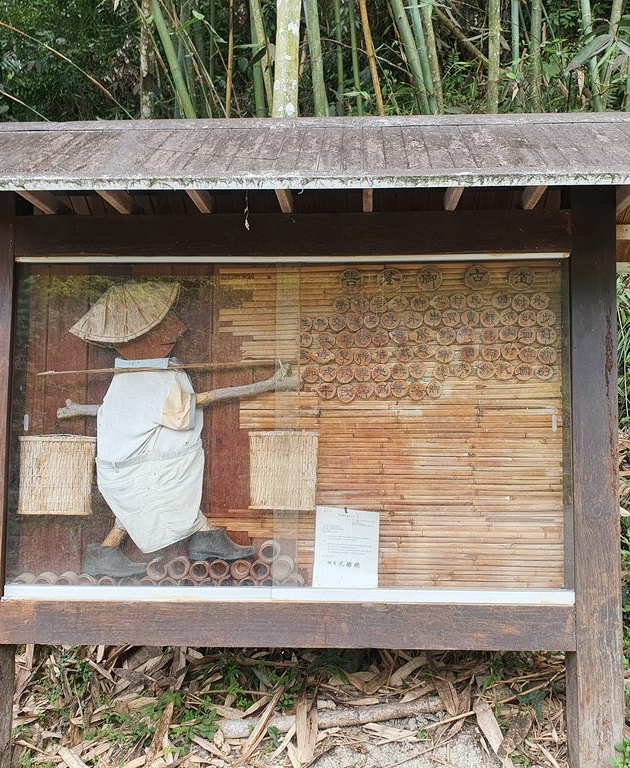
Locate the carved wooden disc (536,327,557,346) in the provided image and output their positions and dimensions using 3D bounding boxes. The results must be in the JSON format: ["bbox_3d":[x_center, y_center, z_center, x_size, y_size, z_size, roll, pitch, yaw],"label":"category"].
[{"bbox_3d":[0.783,-0.162,2.598,0.066,0.063,0.016,0,-4,2],"label":"carved wooden disc"}]

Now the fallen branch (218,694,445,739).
[{"bbox_3d":[0.077,1.230,2.850,0.880,0.065,0.080,-1,-4,-12],"label":"fallen branch"}]

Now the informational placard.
[{"bbox_3d":[0.101,0.543,2.516,0.212,0.275,0.012,0,-9,3],"label":"informational placard"}]

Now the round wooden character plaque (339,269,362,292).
[{"bbox_3d":[0.123,-0.350,2.608,0.079,0.079,0.016,0,-4,3],"label":"round wooden character plaque"}]

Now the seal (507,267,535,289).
[{"bbox_3d":[0.694,-0.354,2.579,0.092,0.074,0.016,0,-4,3],"label":"seal"}]

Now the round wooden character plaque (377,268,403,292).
[{"bbox_3d":[0.255,-0.351,2.601,0.088,0.077,0.016,0,-4,3],"label":"round wooden character plaque"}]

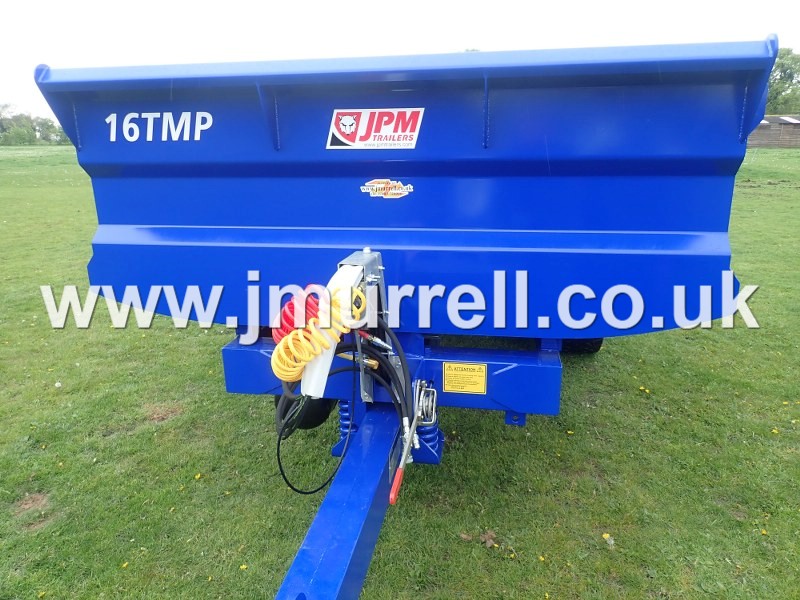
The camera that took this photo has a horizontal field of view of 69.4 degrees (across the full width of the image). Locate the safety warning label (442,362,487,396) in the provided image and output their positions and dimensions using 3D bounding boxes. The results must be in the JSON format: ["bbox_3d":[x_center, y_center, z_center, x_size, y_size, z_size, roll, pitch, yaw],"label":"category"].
[{"bbox_3d":[0.259,0.313,2.292,0.170,0.126,0.005,2,15,10],"label":"safety warning label"}]

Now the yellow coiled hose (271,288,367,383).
[{"bbox_3d":[-0.223,0.098,1.590,0.205,0.215,0.240,2,15,10],"label":"yellow coiled hose"}]

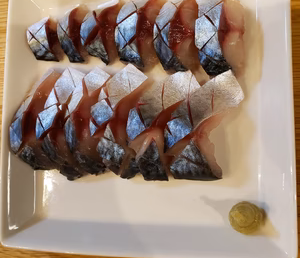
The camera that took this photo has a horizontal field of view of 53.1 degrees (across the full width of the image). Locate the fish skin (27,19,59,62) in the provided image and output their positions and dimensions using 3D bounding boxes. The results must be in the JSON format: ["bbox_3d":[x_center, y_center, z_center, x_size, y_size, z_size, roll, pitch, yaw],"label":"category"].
[{"bbox_3d":[-0.096,-0.080,0.268,0.023,0.014,0.035,-6,85,11],"label":"fish skin"}]

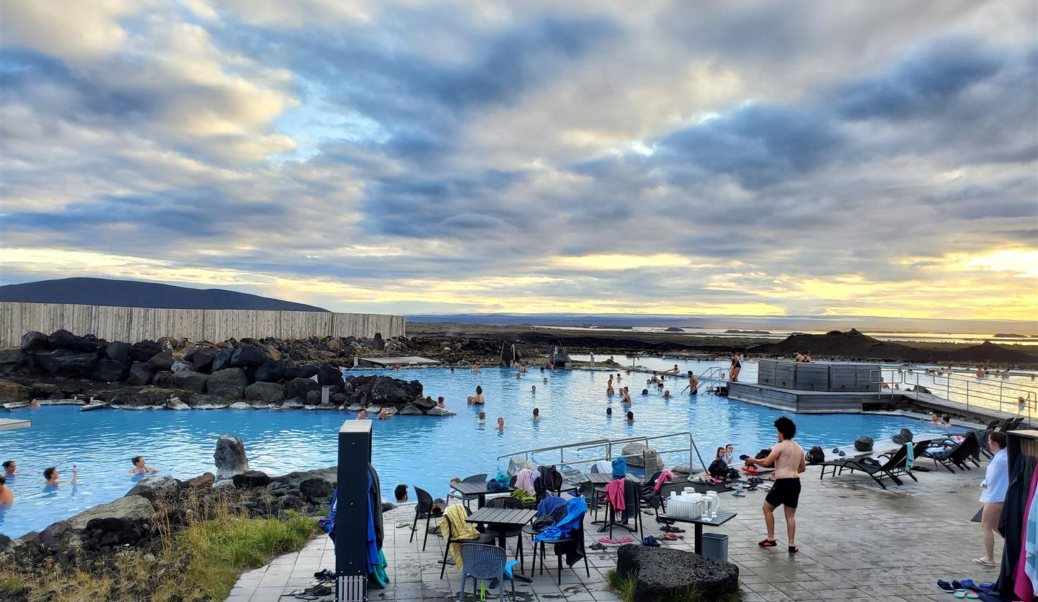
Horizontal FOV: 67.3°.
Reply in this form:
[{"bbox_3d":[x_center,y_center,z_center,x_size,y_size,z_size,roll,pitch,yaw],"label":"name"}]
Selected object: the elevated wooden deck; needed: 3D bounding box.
[{"bbox_3d":[11.650,3.938,32.200,3.700,0.680,5.700,1,-1,-11],"label":"elevated wooden deck"}]

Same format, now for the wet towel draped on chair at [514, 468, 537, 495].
[{"bbox_3d":[0.104,2.738,11.750,0.360,0.410,0.200,0,-2,18],"label":"wet towel draped on chair"}]

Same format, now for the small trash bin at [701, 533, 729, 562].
[{"bbox_3d":[2.470,3.156,9.850,0.310,0.400,0.220,0,-2,24],"label":"small trash bin"}]

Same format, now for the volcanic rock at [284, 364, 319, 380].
[{"bbox_3d":[-8.490,2.798,30.400,1.250,0.750,1.000,1,-1,-16],"label":"volcanic rock"}]

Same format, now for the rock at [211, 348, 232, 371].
[{"bbox_3d":[-11.932,2.360,31.300,0.900,1.000,0.850,1,-2,-21],"label":"rock"}]

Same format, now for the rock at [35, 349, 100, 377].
[{"bbox_3d":[-18.250,2.507,31.500,2.550,1.200,1.500,1,-2,-30],"label":"rock"}]

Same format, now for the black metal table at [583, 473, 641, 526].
[{"bbox_3d":[1.414,3.016,11.639,0.720,0.730,0.720,1,-1,-5],"label":"black metal table"}]

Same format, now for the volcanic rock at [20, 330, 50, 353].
[{"bbox_3d":[-18.406,1.573,29.666,1.150,0.870,0.980,1,-2,-32],"label":"volcanic rock"}]

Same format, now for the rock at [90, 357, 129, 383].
[{"bbox_3d":[-17.247,2.943,32.900,1.590,1.080,1.250,1,-2,-28],"label":"rock"}]

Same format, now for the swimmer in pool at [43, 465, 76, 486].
[{"bbox_3d":[-8.933,3.839,15.200,0.650,1.250,0.500,1,-1,-18],"label":"swimmer in pool"}]

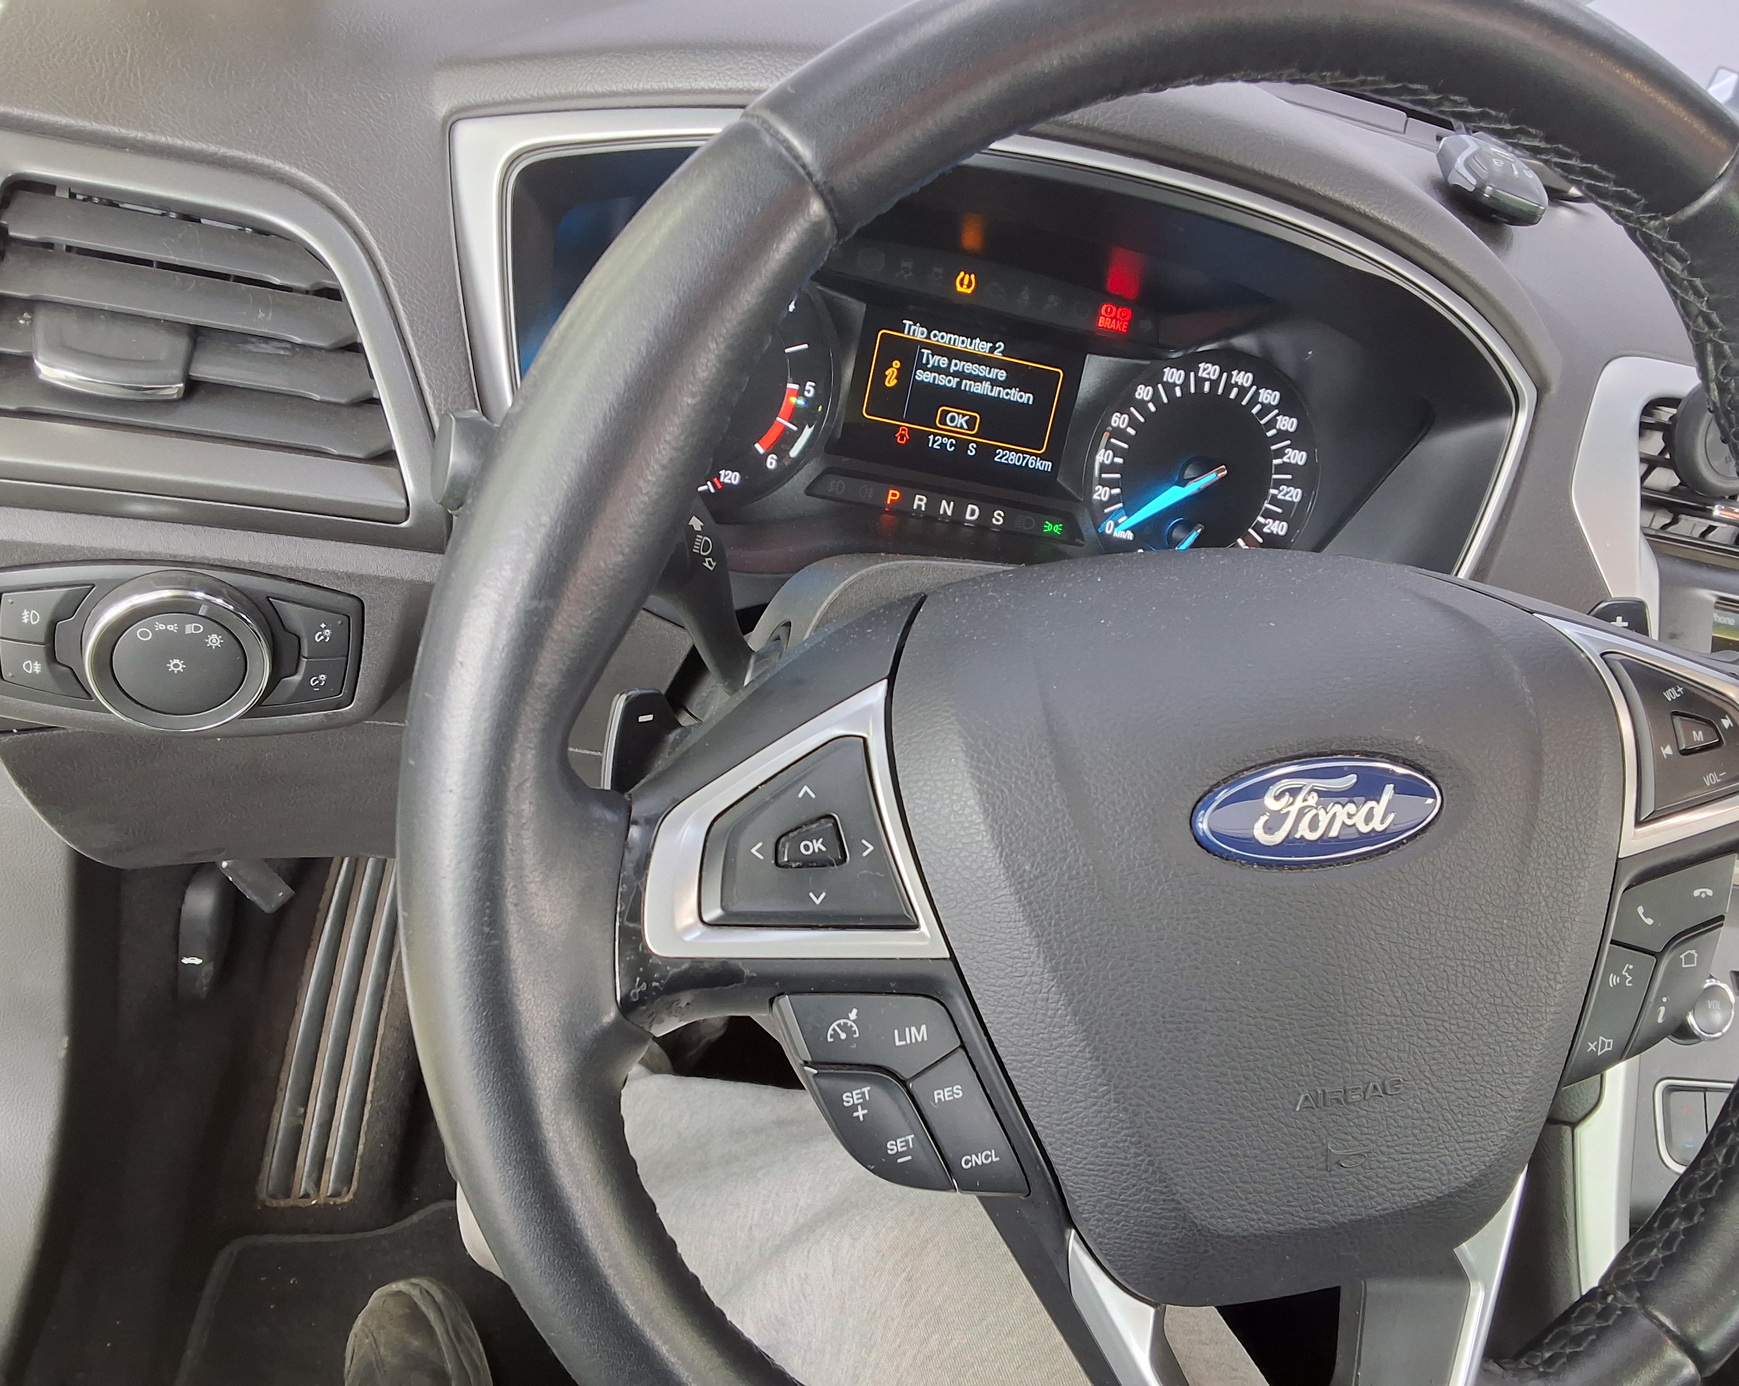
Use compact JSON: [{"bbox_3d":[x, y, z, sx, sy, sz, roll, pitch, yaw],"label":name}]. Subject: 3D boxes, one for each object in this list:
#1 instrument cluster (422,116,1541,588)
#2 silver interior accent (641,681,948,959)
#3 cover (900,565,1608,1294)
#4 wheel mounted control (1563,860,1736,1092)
[{"bbox_3d":[0.056,-0.106,0.494,0.388,0.150,0.055,7,8,-18],"label":"instrument cluster"},{"bbox_3d":[-0.016,0.028,0.297,0.063,0.060,0.022,-5,8,-16],"label":"silver interior accent"},{"bbox_3d":[0.091,0.052,0.343,0.180,0.172,0.050,-5,8,-16],"label":"cover"},{"bbox_3d":[0.185,0.066,0.363,0.053,0.053,0.022,-5,8,-16],"label":"wheel mounted control"}]

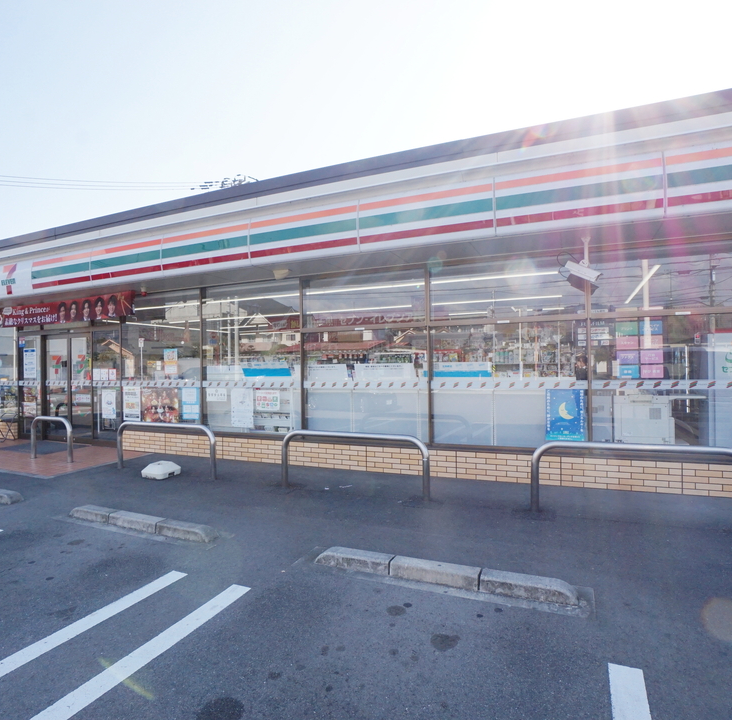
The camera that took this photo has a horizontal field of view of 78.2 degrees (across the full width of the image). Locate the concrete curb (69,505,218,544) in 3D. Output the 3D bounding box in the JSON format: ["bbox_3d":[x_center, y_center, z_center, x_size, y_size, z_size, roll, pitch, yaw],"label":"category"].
[{"bbox_3d":[-2.039,1.448,4.053,1.715,0.098,0.150,-1,0,23],"label":"concrete curb"}]

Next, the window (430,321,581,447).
[{"bbox_3d":[1.694,0.317,5.474,1.813,1.538,0.100,-1,-1,23],"label":"window"}]

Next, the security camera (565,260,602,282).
[{"bbox_3d":[2.272,-0.920,4.689,0.350,0.110,0.120,30,16,30],"label":"security camera"}]

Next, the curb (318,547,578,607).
[{"bbox_3d":[0.459,1.397,2.992,1.730,0.097,0.150,-1,0,23],"label":"curb"}]

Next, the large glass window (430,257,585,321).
[{"bbox_3d":[1.592,-0.823,5.280,1.764,0.658,0.100,-1,0,23],"label":"large glass window"}]

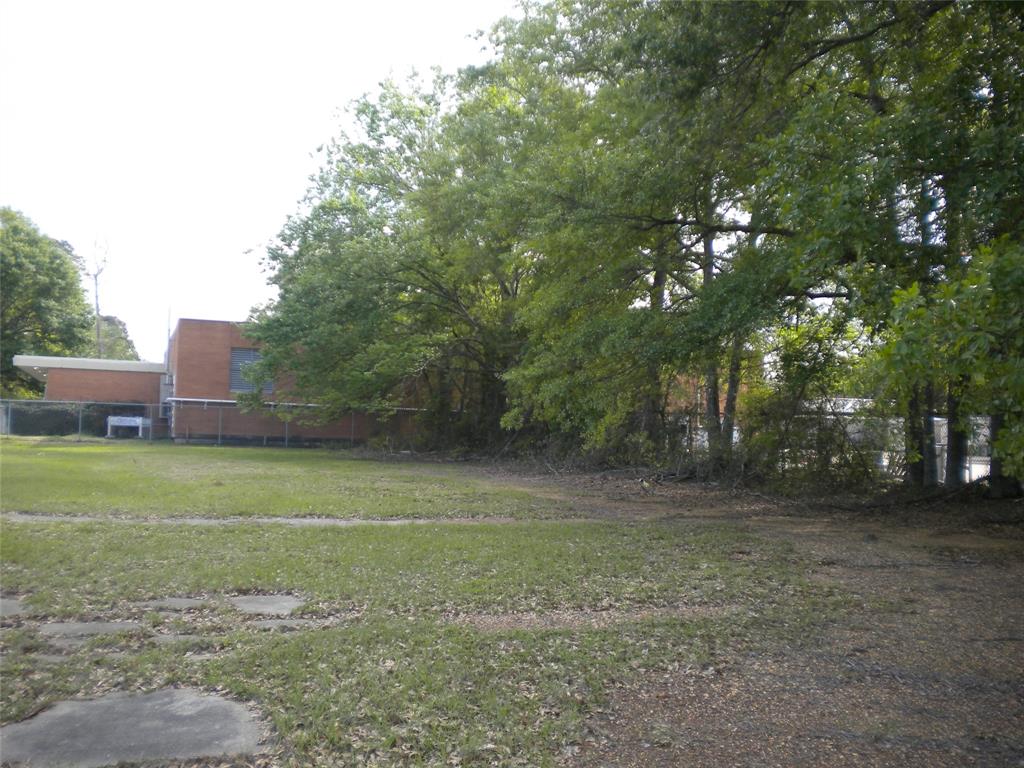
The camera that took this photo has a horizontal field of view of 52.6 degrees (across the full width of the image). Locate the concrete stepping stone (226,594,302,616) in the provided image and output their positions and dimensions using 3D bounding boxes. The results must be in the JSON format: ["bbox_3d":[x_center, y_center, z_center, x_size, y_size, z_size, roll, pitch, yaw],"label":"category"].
[{"bbox_3d":[-1.944,1.762,8.200,0.600,0.070,0.800,2,-2,0],"label":"concrete stepping stone"}]

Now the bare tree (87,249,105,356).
[{"bbox_3d":[-26.422,-2.900,66.000,1.200,11.000,0.400,2,-2,0],"label":"bare tree"}]

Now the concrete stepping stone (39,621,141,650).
[{"bbox_3d":[-2.856,1.707,7.000,0.680,0.070,0.840,2,-2,0],"label":"concrete stepping stone"}]

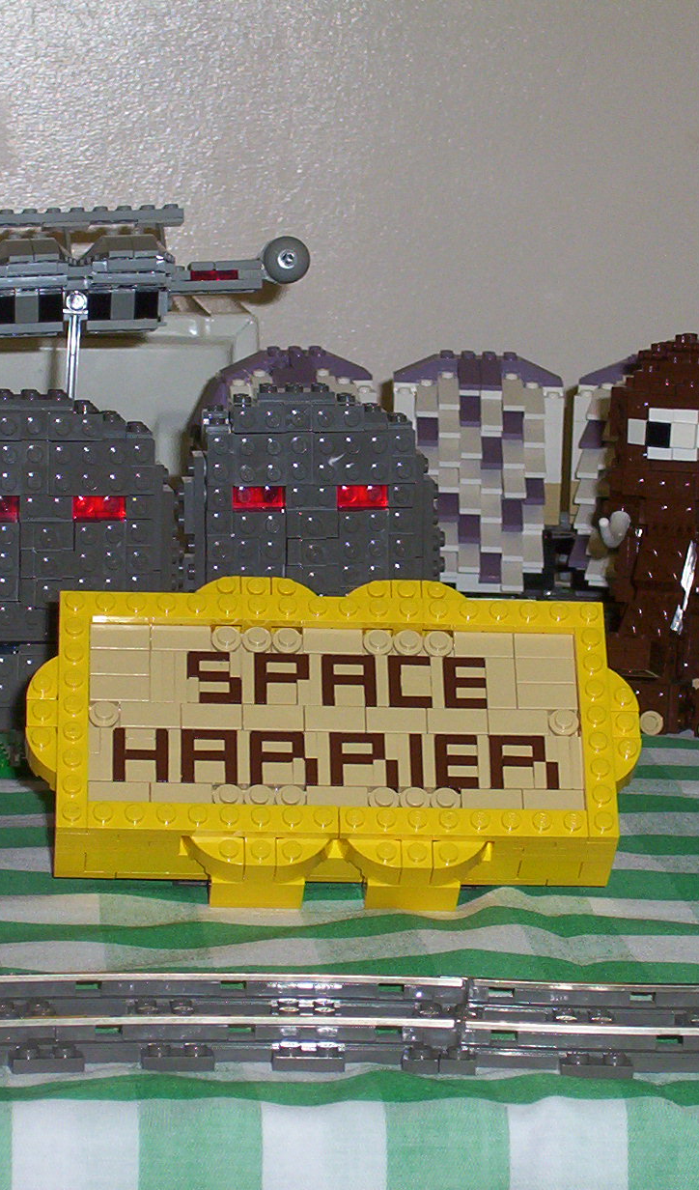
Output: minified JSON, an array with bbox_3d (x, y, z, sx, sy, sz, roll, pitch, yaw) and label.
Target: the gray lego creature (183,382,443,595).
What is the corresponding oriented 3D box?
[{"bbox_3d":[-0.013,-0.019,1.435,0.080,0.101,0.074,1,11,-1],"label":"gray lego creature"}]

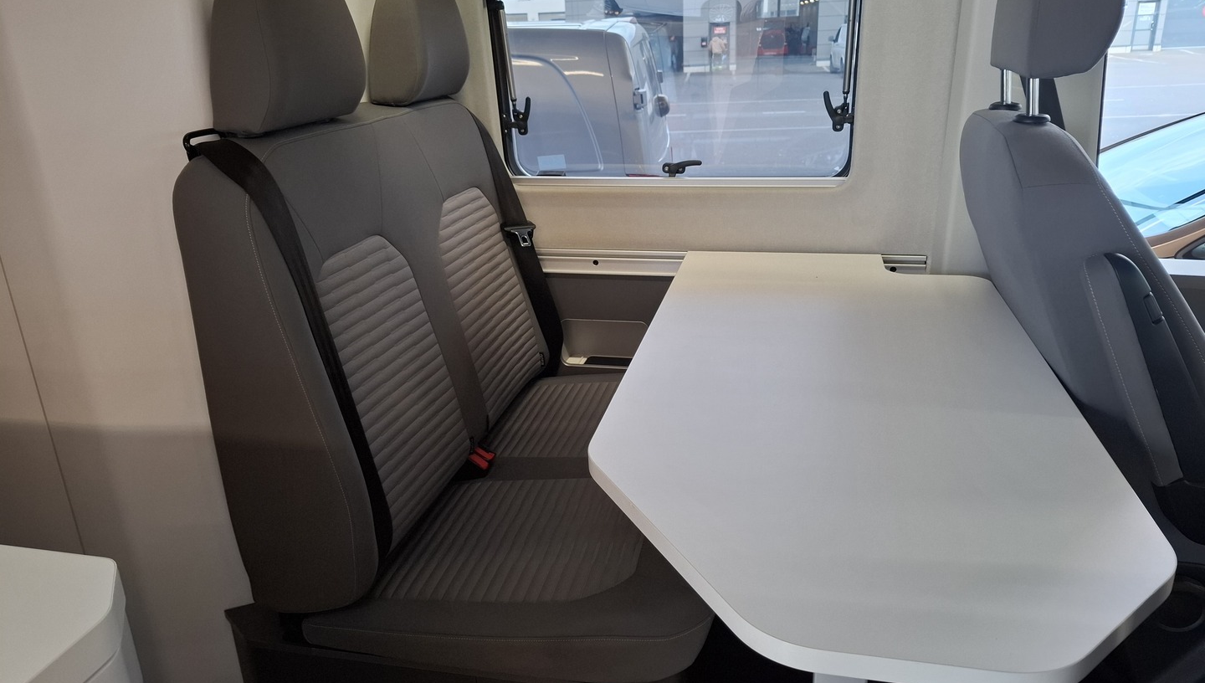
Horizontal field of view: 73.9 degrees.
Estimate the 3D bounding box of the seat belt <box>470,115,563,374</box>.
[{"bbox_3d":[-0.172,-0.202,1.730,0.100,0.600,0.080,-11,16,17],"label":"seat belt"}]

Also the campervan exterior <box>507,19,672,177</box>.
[{"bbox_3d":[-2.091,-1.125,5.637,5.100,1.970,1.950,2,20,12],"label":"campervan exterior"}]

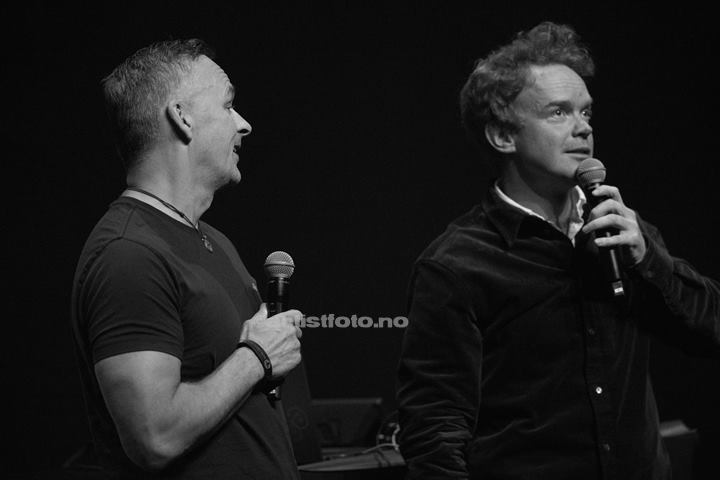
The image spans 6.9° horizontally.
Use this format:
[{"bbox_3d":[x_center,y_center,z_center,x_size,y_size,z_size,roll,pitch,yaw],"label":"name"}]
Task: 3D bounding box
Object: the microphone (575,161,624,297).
[{"bbox_3d":[0.411,-0.022,10.100,0.051,0.245,0.051,-13,-15,0],"label":"microphone"}]

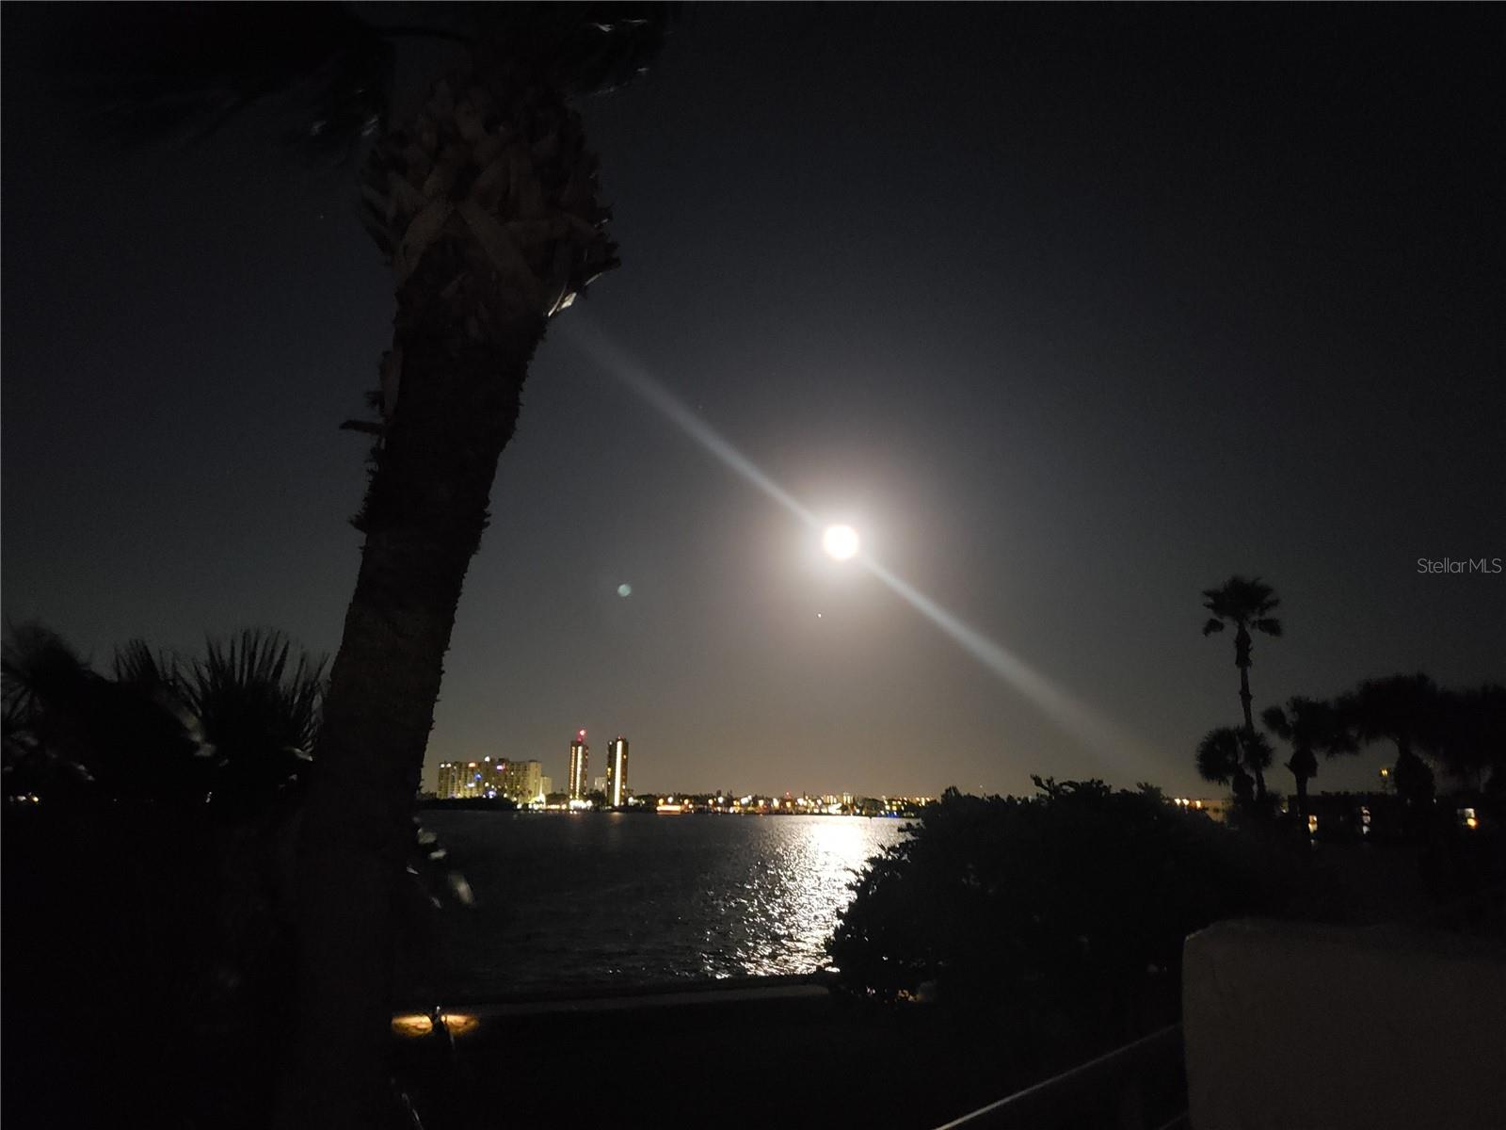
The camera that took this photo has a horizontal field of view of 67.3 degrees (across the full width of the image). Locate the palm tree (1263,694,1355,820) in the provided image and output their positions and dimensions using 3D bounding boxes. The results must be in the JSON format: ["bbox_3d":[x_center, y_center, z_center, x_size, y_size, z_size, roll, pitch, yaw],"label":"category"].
[{"bbox_3d":[18.001,7.208,36.358,3.100,5.980,3.100,-5,-13,25],"label":"palm tree"}]

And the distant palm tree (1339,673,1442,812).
[{"bbox_3d":[18.478,6.239,32.477,3.200,6.250,3.200,-6,-14,29],"label":"distant palm tree"}]

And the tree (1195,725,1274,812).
[{"bbox_3d":[17.632,8.550,41.183,2.900,5.370,2.900,-4,-13,22],"label":"tree"}]

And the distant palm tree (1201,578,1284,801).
[{"bbox_3d":[18.318,5.780,41.781,3.000,11.060,3.000,-4,-13,23],"label":"distant palm tree"}]

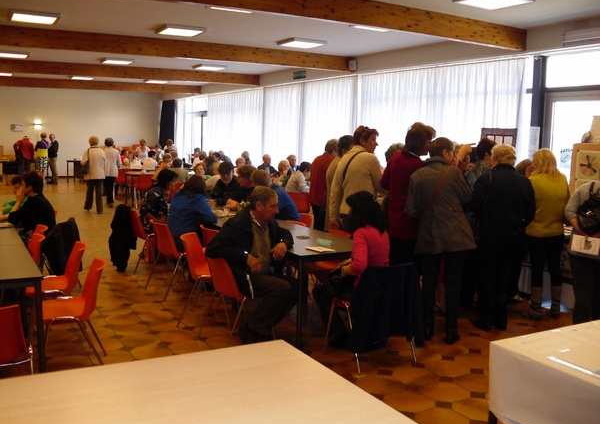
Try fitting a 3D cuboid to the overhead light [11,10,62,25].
[{"bbox_3d":[-3.797,-2.790,8.950,0.650,0.080,0.650,-3,8,-30],"label":"overhead light"}]

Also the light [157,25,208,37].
[{"bbox_3d":[-1.935,-2.944,10.190,0.650,0.080,0.650,-3,8,-30],"label":"light"}]

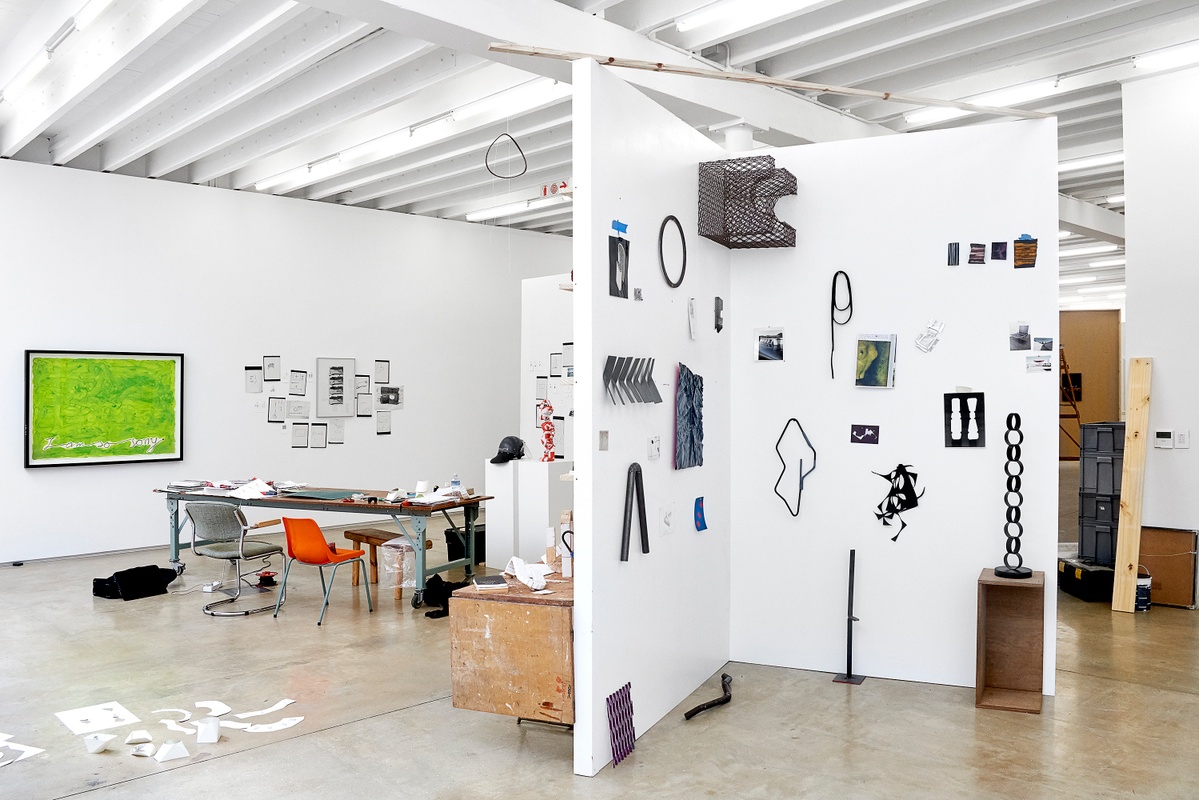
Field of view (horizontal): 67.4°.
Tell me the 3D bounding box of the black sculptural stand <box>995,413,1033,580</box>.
[{"bbox_3d":[2.221,0.503,4.814,0.203,0.872,0.203,0,1,21],"label":"black sculptural stand"}]

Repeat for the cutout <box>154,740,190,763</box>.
[{"bbox_3d":[-1.980,1.619,4.170,0.135,0.068,0.090,0,0,-38],"label":"cutout"}]

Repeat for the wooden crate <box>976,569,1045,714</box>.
[{"bbox_3d":[2.244,1.313,4.943,0.317,0.680,0.350,0,0,24],"label":"wooden crate"}]

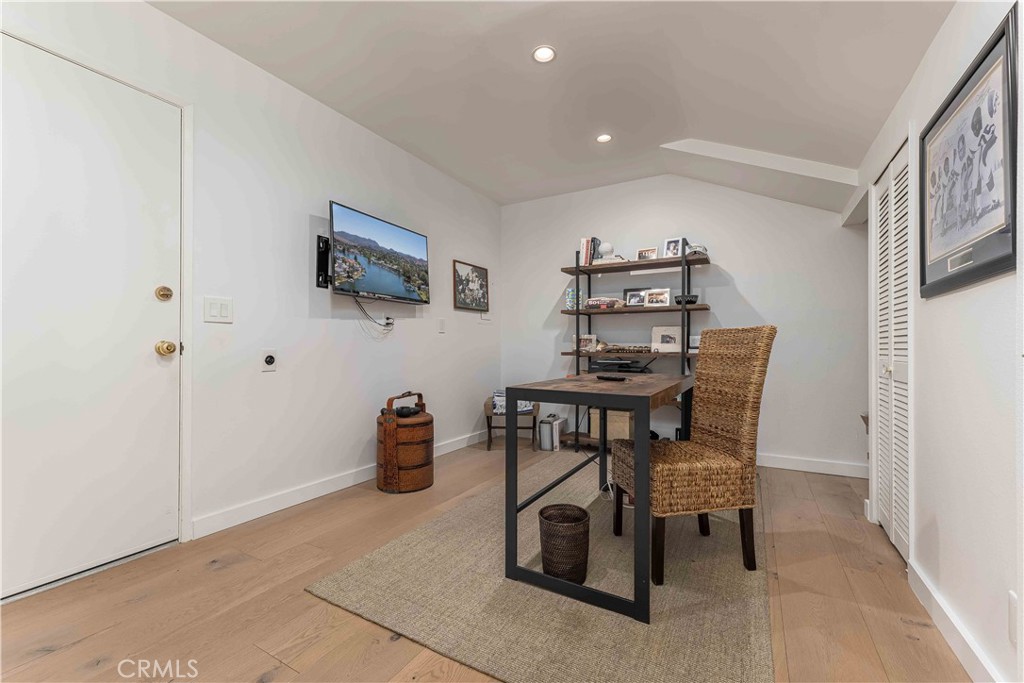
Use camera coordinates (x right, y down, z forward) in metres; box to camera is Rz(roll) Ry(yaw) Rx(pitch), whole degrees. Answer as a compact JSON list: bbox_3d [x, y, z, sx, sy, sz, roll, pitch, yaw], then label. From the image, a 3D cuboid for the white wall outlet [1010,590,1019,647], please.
[{"bbox_3d":[1.184,0.659,0.930,0.007,0.116,0.071,0,0,32],"label":"white wall outlet"}]

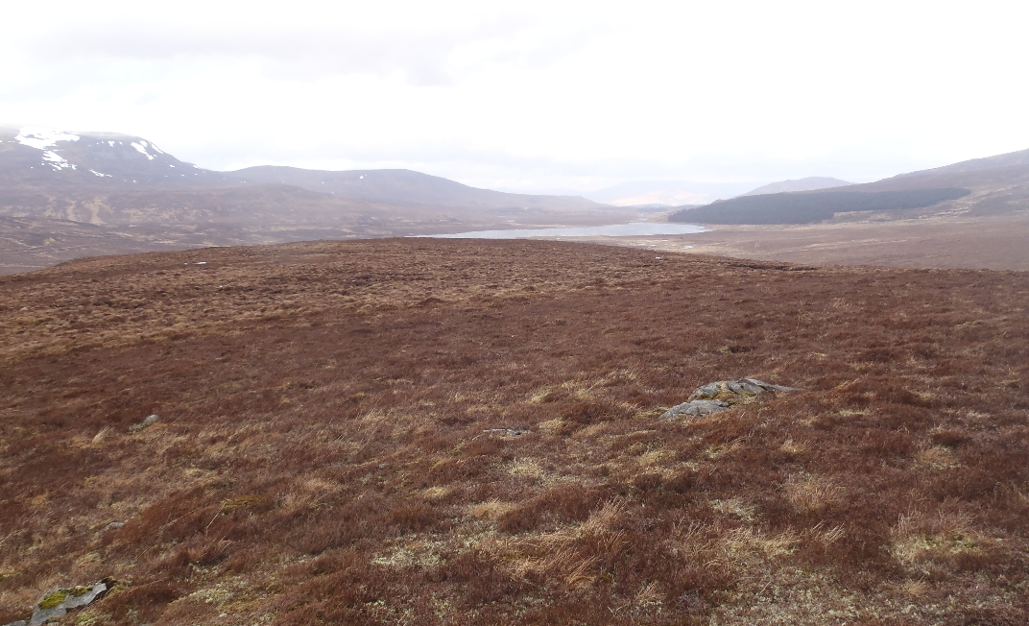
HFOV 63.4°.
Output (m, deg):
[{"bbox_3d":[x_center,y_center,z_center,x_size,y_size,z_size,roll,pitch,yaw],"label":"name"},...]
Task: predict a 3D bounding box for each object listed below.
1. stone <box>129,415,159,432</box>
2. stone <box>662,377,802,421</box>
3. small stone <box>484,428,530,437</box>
[{"bbox_3d":[-3.379,1.012,7.600,0.250,0.120,0.190,-2,8,-15],"label":"stone"},{"bbox_3d":[2.029,0.795,7.700,1.240,0.270,0.750,-2,8,-15],"label":"stone"},{"bbox_3d":[-0.059,0.980,6.800,0.360,0.060,0.190,-1,8,-5],"label":"small stone"}]

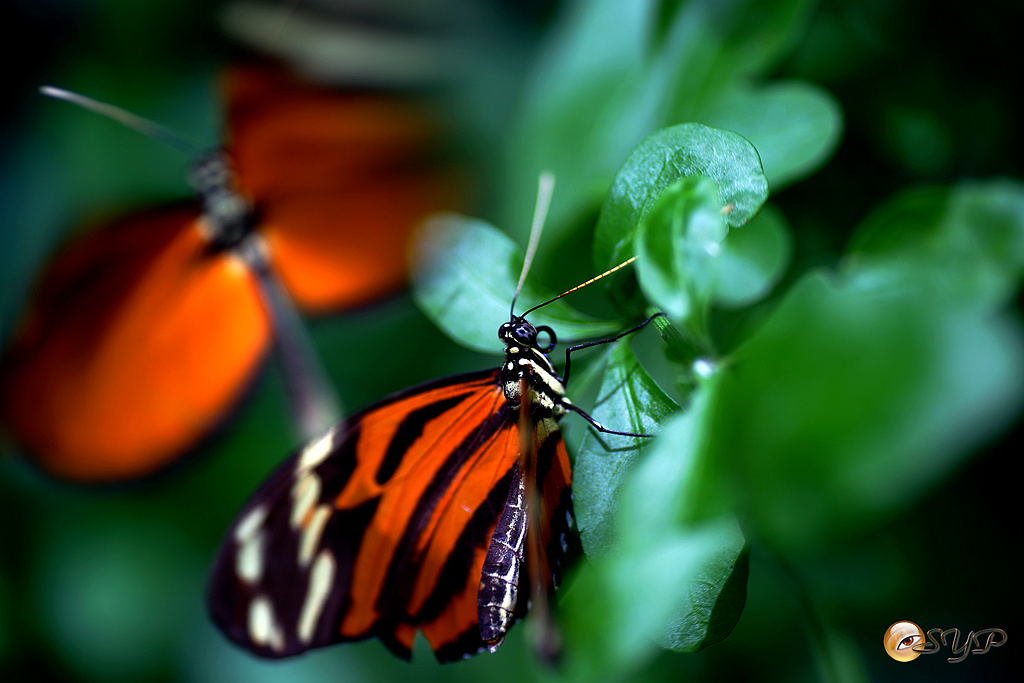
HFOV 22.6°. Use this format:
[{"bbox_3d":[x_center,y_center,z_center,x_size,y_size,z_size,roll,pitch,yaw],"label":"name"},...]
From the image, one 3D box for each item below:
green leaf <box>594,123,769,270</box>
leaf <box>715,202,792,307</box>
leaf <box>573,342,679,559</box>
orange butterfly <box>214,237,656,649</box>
[{"bbox_3d":[0.017,-0.015,0.264,0.017,0.015,0.009,5,12,-5],"label":"green leaf"},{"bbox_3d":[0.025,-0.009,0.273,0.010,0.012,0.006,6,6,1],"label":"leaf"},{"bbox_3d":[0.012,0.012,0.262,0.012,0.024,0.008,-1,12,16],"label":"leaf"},{"bbox_3d":[-0.003,0.011,0.258,0.045,0.044,0.030,4,-2,40],"label":"orange butterfly"}]

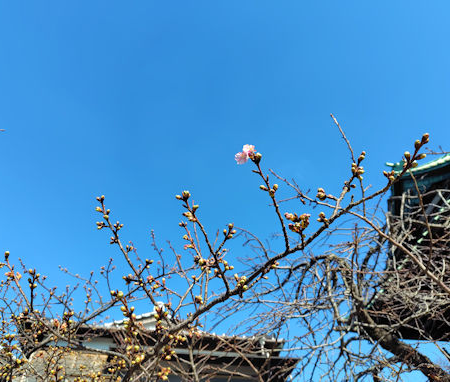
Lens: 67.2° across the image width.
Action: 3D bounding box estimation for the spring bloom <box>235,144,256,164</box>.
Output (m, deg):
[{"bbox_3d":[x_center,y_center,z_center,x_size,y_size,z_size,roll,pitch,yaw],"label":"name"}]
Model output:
[{"bbox_3d":[0.037,-0.066,0.610,0.038,0.034,0.032,-13,-33,20],"label":"spring bloom"}]

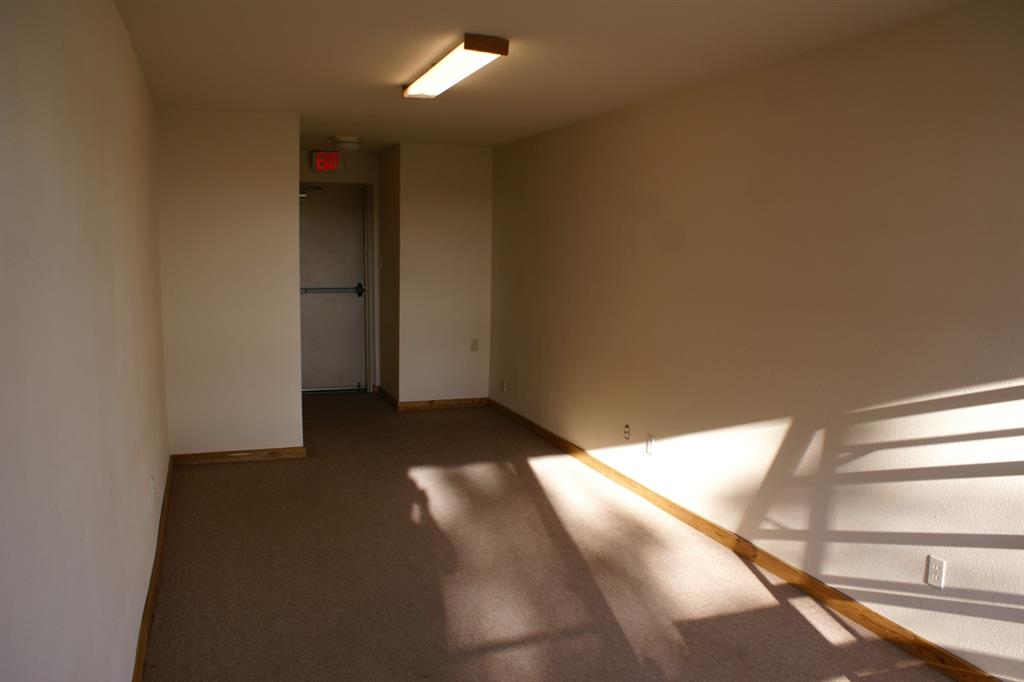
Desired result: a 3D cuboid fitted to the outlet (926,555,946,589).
[{"bbox_3d":[1.604,0.874,2.894,0.008,0.115,0.070,-2,8,-21],"label":"outlet"}]

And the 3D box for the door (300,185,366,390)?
[{"bbox_3d":[-1.956,-0.513,7.863,0.915,2.100,0.050,-2,8,-21],"label":"door"}]

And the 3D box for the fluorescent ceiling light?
[{"bbox_3d":[-0.315,-1.335,3.818,0.210,0.070,1.180,-2,8,-21],"label":"fluorescent ceiling light"}]

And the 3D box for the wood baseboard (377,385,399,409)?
[{"bbox_3d":[-1.223,0.568,7.622,0.017,0.081,0.900,-2,8,-21],"label":"wood baseboard"}]

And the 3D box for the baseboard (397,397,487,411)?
[{"bbox_3d":[-0.648,0.609,7.357,0.887,0.081,0.017,-2,8,-21],"label":"baseboard"}]

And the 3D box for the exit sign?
[{"bbox_3d":[-1.829,-1.768,7.530,0.300,0.195,0.060,-2,8,-21],"label":"exit sign"}]

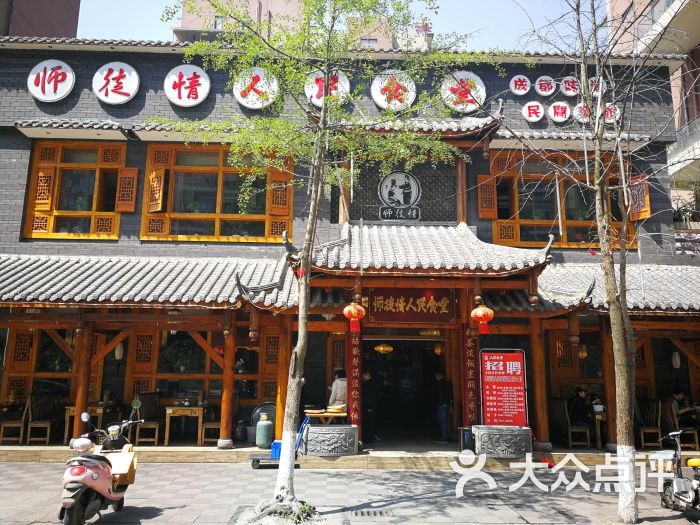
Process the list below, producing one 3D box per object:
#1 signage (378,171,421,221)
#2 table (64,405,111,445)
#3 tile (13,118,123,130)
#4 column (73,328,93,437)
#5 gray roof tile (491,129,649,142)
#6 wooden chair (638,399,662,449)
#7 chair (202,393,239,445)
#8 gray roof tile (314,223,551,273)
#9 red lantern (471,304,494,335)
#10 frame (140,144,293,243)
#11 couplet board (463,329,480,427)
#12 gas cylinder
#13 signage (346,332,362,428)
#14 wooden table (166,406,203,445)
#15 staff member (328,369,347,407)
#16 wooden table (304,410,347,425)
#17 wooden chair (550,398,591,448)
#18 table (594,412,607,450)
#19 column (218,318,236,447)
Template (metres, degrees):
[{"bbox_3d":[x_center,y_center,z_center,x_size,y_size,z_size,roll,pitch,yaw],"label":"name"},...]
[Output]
[{"bbox_3d":[1.244,-1.688,13.710,1.060,1.300,0.060,1,-11,-2],"label":"signage"},{"bbox_3d":[-5.606,3.489,11.788,0.790,0.750,0.780,1,-11,-2],"label":"table"},{"bbox_3d":[-6.744,-3.329,13.183,2.540,0.340,0.420,1,-11,-2],"label":"tile"},{"bbox_3d":[-5.227,2.322,10.668,0.230,2.214,0.230,1,-11,-2],"label":"column"},{"bbox_3d":[5.523,-3.185,13.615,3.920,0.340,0.420,1,-11,-2],"label":"gray roof tile"},{"bbox_3d":[6.440,3.486,11.903,0.500,1.020,0.450,1,-11,-2],"label":"wooden chair"},{"bbox_3d":[-2.844,3.391,11.859,0.520,1.020,0.450,1,-11,-2],"label":"chair"},{"bbox_3d":[1.358,-0.390,11.957,5.086,1.646,2.558,1,-11,-2],"label":"gray roof tile"},{"bbox_3d":[2.588,1.108,10.632,0.430,0.550,0.430,1,-11,-2],"label":"red lantern"},{"bbox_3d":[-3.207,-1.722,13.356,3.629,2.486,0.160,1,-11,-2],"label":"frame"},{"bbox_3d":[2.489,2.318,11.163,0.330,2.030,0.090,1,-11,-2],"label":"couplet board"},{"bbox_3d":[-1.700,3.346,10.919,0.320,0.680,0.320,1,-11,-2],"label":"gas cylinder"},{"bbox_3d":[0.108,2.406,11.087,0.303,2.114,0.100,1,-11,-1],"label":"signage"},{"bbox_3d":[-3.303,3.340,11.320,0.752,0.733,1.200,1,-11,-2],"label":"wooden table"},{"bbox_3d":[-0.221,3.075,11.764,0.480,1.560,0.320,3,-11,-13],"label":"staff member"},{"bbox_3d":[-0.477,3.459,11.191,0.850,0.680,0.650,1,-11,-2],"label":"wooden table"},{"bbox_3d":[4.593,3.359,11.343,0.520,0.960,0.450,2,-11,-7],"label":"wooden chair"},{"bbox_3d":[5.233,3.442,11.380,0.752,0.714,1.200,1,-11,-2],"label":"table"},{"bbox_3d":[-2.449,2.408,11.040,0.294,2.550,0.294,1,-11,-2],"label":"column"}]

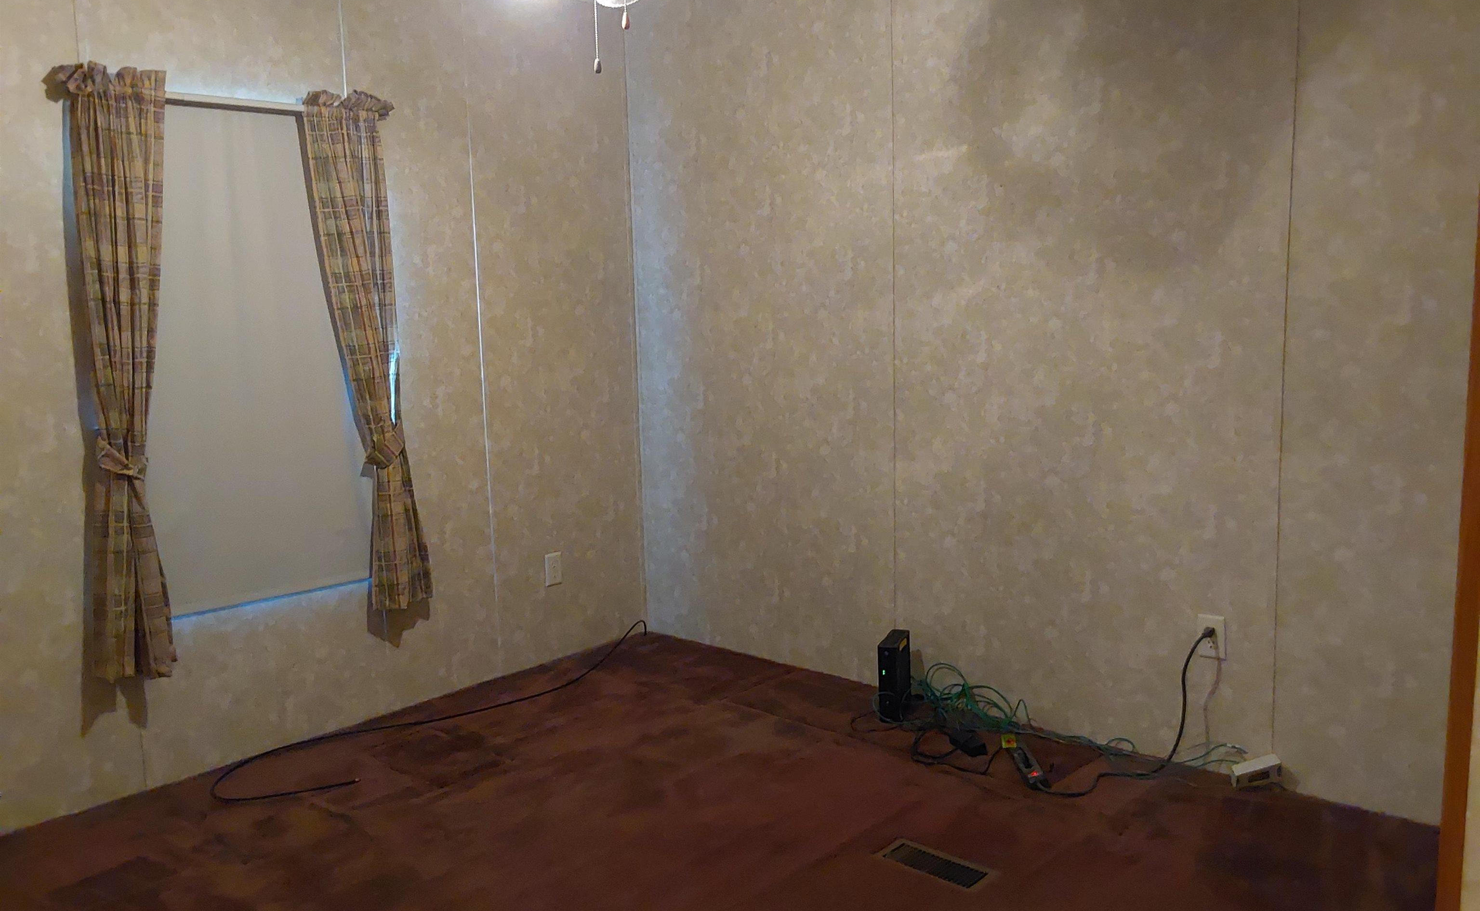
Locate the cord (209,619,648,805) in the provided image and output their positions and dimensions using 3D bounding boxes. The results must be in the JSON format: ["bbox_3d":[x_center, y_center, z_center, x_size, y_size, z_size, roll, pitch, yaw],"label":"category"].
[{"bbox_3d":[-0.830,0.807,3.959,0.410,0.075,1.810,6,11,42],"label":"cord"}]

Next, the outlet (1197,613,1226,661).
[{"bbox_3d":[1.290,0.496,3.272,0.071,0.117,0.010,6,11,42],"label":"outlet"}]

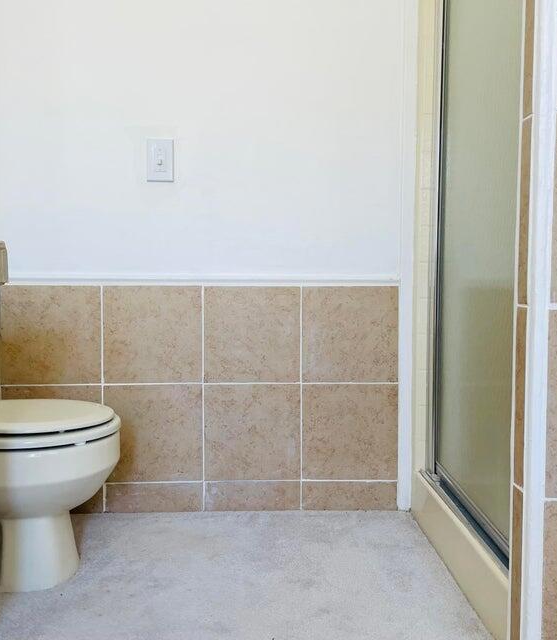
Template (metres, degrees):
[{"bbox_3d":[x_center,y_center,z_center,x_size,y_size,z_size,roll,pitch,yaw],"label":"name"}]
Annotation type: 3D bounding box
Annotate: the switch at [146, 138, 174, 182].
[{"bbox_3d":[-0.352,-0.475,1.905,0.077,0.124,0.013,0,4,-3],"label":"switch"}]

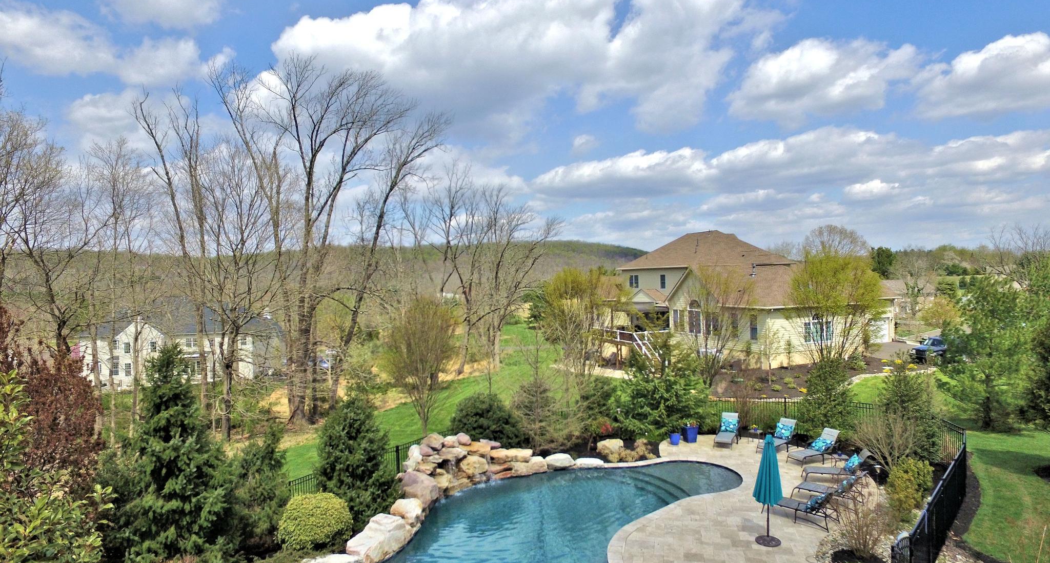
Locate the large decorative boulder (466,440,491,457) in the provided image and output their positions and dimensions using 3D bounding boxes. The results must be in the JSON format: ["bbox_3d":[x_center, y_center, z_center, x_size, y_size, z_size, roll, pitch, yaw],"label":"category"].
[{"bbox_3d":[-1.466,5.200,18.851,0.820,0.420,0.650,-2,1,-5],"label":"large decorative boulder"}]

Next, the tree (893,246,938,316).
[{"bbox_3d":[52.726,-0.111,82.000,6.000,9.421,6.000,-2,1,0],"label":"tree"}]

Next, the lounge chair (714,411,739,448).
[{"bbox_3d":[7.521,5.513,22.542,0.680,1.000,1.800,-1,1,29],"label":"lounge chair"}]

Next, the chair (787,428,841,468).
[{"bbox_3d":[9.142,5.243,19.202,1.750,0.950,0.640,-1,0,-23],"label":"chair"}]

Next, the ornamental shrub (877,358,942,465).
[{"bbox_3d":[12.227,4.036,19.423,2.050,3.300,2.000,-1,0,0],"label":"ornamental shrub"}]

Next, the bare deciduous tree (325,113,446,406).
[{"bbox_3d":[-9.512,-1.431,41.500,8.600,20.200,7.000,-1,0,0],"label":"bare deciduous tree"}]

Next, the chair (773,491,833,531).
[{"bbox_3d":[6.677,5.321,14.737,0.700,0.860,1.717,-2,1,-42],"label":"chair"}]

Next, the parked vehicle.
[{"bbox_3d":[27.293,4.503,39.428,4.500,1.740,1.820,-1,0,-21],"label":"parked vehicle"}]

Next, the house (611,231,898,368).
[{"bbox_3d":[18.630,0.394,54.039,14.600,10.300,25.500,-2,1,-18],"label":"house"}]

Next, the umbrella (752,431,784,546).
[{"bbox_3d":[5.492,4.619,13.676,0.640,2.400,0.640,-1,0,0],"label":"umbrella"}]

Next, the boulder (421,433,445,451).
[{"bbox_3d":[-2.837,4.930,18.648,0.720,0.500,0.620,-2,1,-9],"label":"boulder"}]

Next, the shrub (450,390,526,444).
[{"bbox_3d":[-1.247,4.864,20.726,2.600,2.050,2.400,-1,0,0],"label":"shrub"}]

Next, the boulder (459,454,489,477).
[{"bbox_3d":[-1.556,5.646,18.555,0.930,0.660,0.720,-2,1,-5],"label":"boulder"}]

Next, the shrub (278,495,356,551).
[{"bbox_3d":[-5.113,5.747,14.800,1.820,1.076,1.750,-2,1,0],"label":"shrub"}]

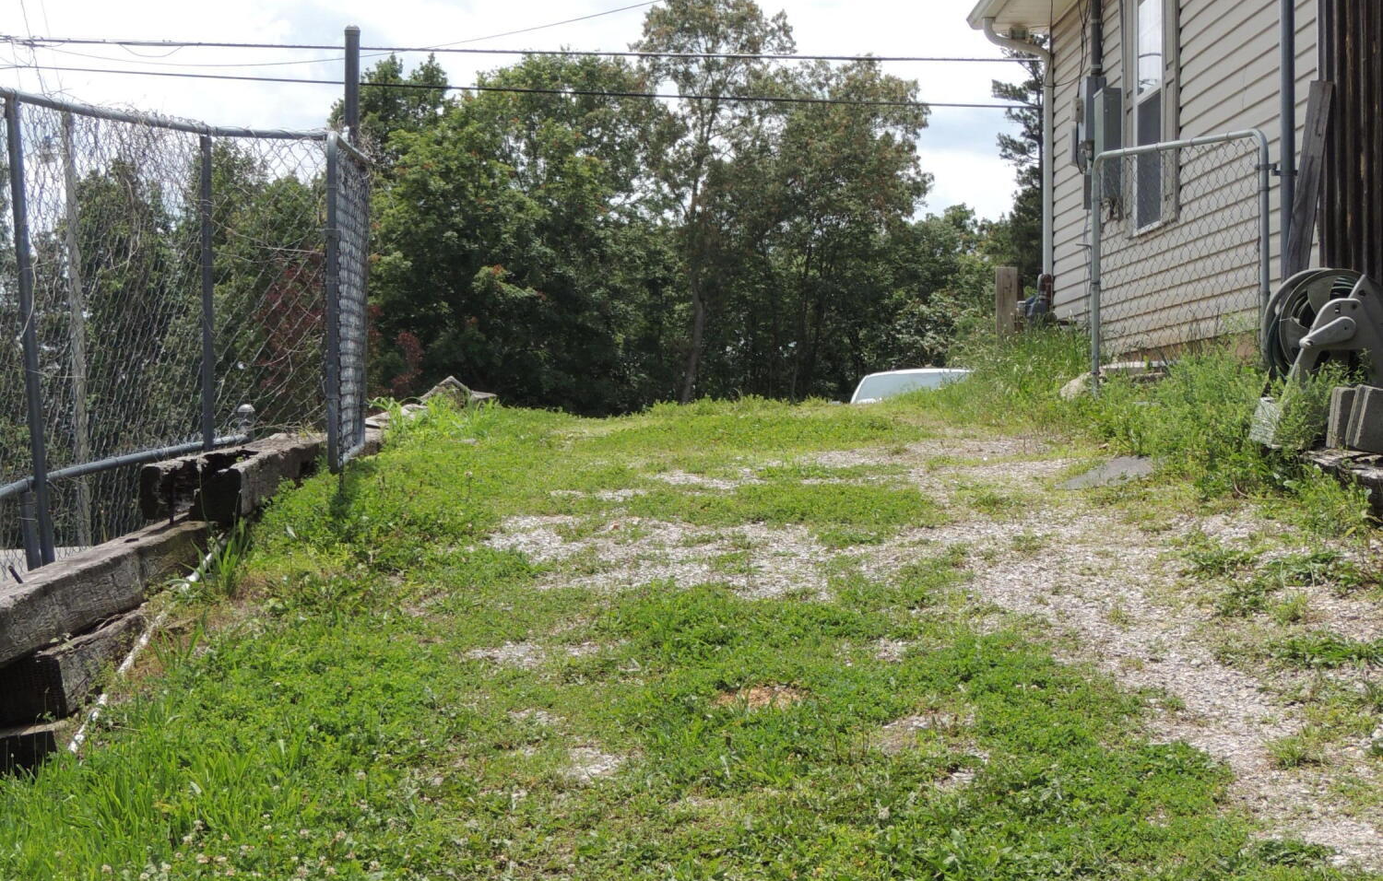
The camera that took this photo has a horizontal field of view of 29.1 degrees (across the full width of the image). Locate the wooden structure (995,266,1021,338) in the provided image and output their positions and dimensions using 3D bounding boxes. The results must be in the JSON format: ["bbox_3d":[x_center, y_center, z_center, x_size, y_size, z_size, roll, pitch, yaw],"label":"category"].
[{"bbox_3d":[2.111,-0.910,17.800,0.155,0.500,0.145,0,0,-1],"label":"wooden structure"}]

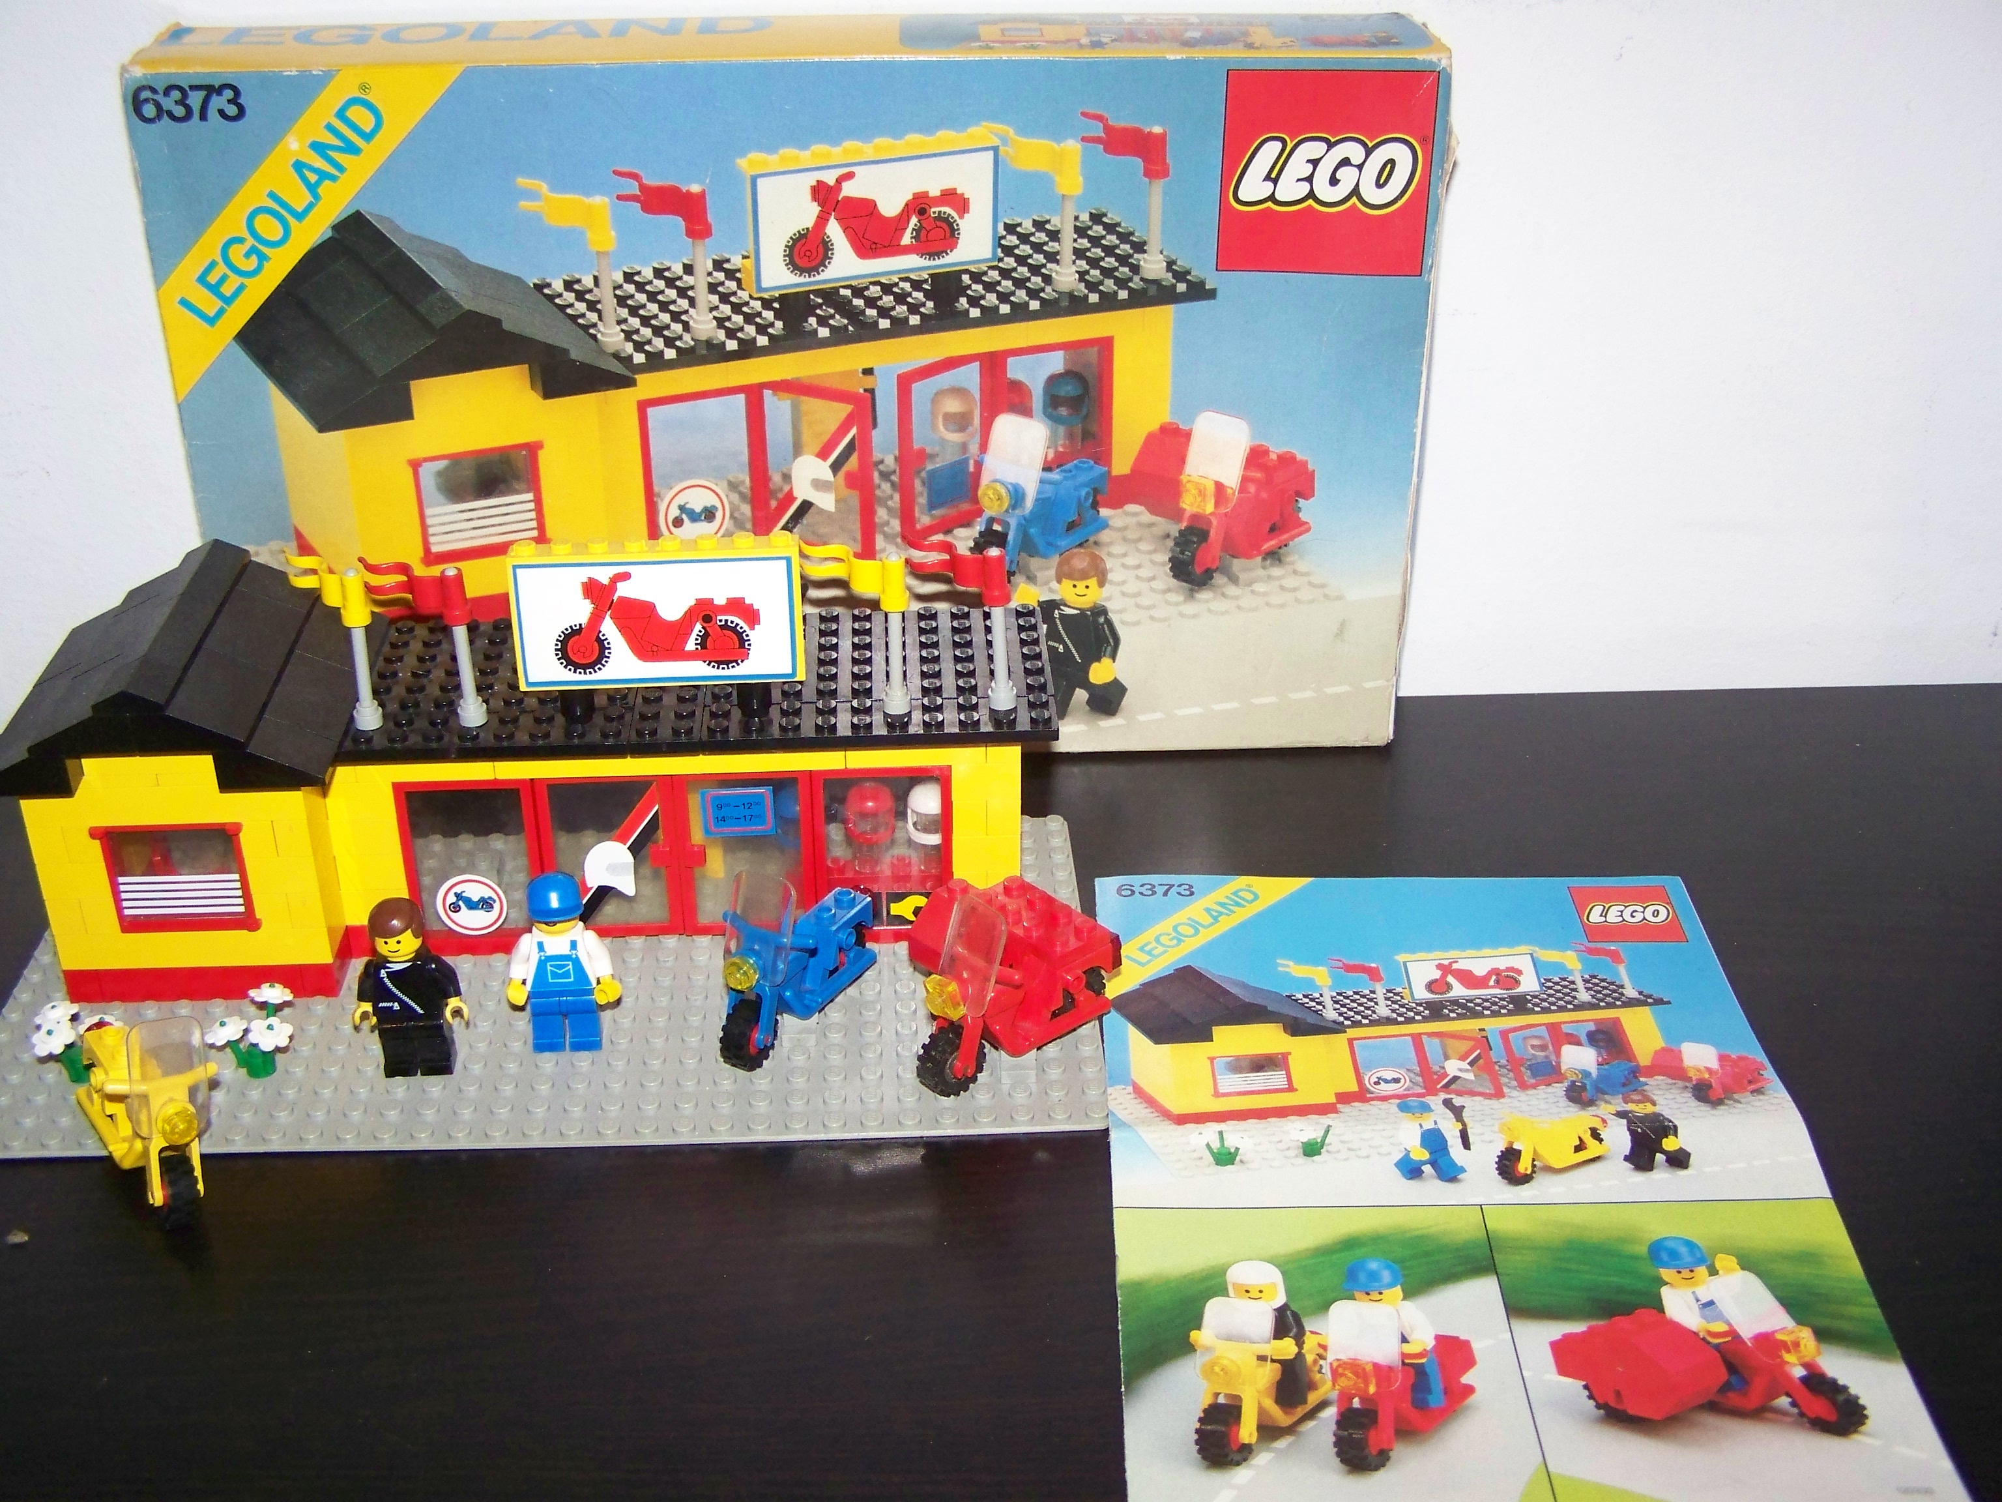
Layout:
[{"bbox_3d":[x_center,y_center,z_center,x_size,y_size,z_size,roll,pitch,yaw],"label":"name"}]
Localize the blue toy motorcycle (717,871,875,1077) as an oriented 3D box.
[{"bbox_3d":[-0.045,0.043,0.492,0.023,0.040,0.053,15,33,26],"label":"blue toy motorcycle"}]

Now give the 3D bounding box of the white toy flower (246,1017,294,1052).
[{"bbox_3d":[-0.158,0.061,0.476,0.010,0.003,0.010,8,37,-8],"label":"white toy flower"}]

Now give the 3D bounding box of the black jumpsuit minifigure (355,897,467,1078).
[{"bbox_3d":[-0.127,0.051,0.475,0.025,0.042,0.014,-2,29,-3],"label":"black jumpsuit minifigure"}]

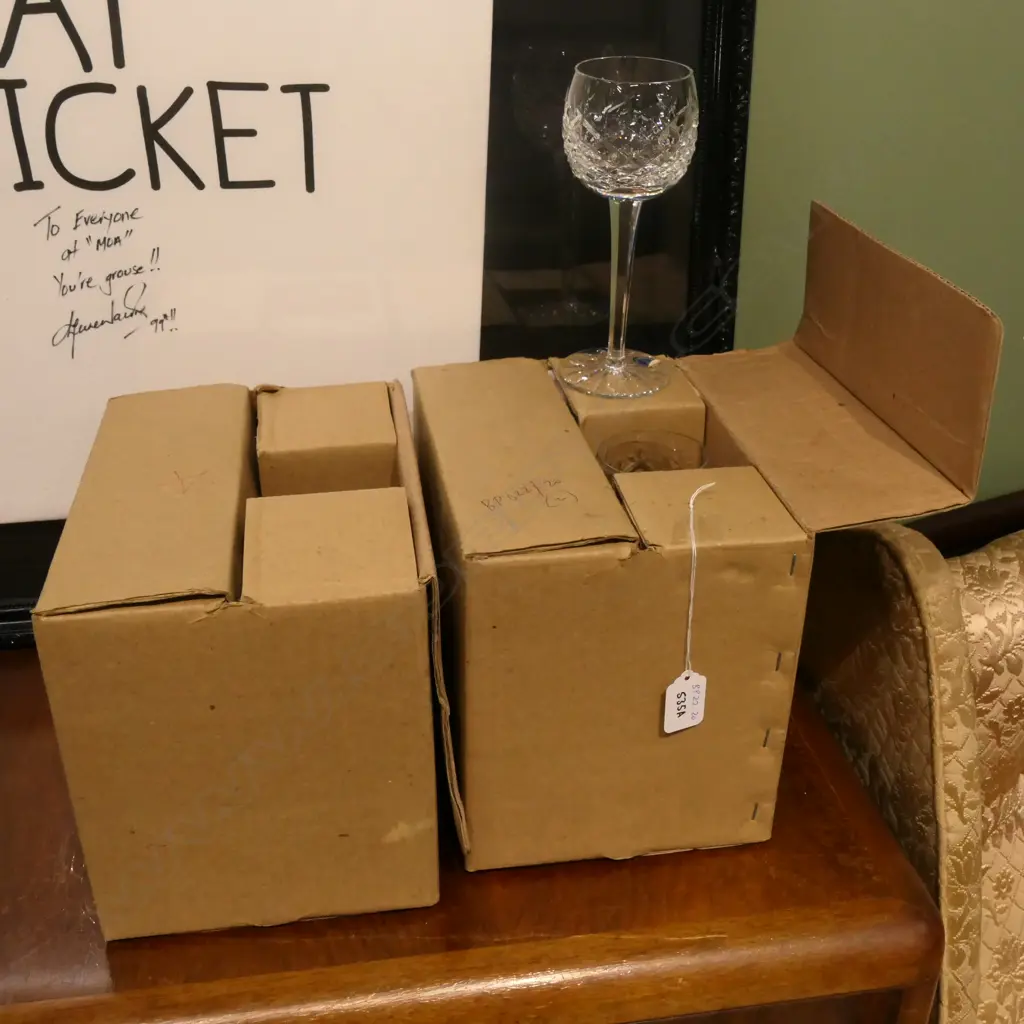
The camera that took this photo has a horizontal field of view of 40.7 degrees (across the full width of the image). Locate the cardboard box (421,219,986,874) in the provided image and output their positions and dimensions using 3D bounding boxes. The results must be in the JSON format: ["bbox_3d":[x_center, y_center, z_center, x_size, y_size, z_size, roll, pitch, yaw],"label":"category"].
[{"bbox_3d":[0.086,-0.002,0.836,0.265,0.309,0.257,-4,28,-8],"label":"cardboard box"}]

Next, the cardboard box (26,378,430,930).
[{"bbox_3d":[-0.142,0.071,0.807,0.187,0.205,0.257,-3,28,-7],"label":"cardboard box"}]

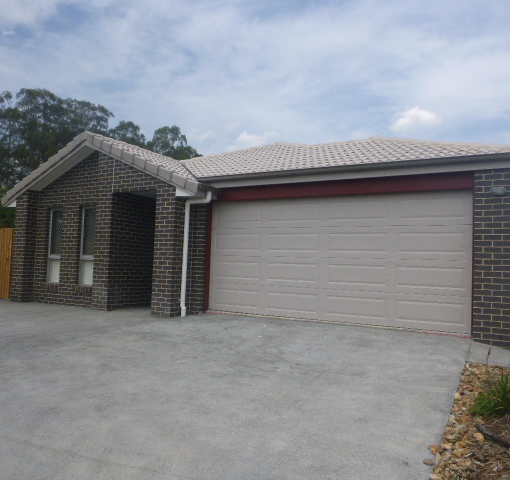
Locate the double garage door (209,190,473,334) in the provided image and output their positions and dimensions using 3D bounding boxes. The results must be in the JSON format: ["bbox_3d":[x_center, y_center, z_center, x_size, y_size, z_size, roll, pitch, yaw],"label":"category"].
[{"bbox_3d":[1.147,0.311,7.914,4.673,2.115,0.060,0,-4,30],"label":"double garage door"}]

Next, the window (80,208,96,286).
[{"bbox_3d":[-3.753,0.155,10.550,0.600,1.810,0.090,0,-4,30],"label":"window"}]

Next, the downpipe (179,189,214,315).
[{"bbox_3d":[-1.120,0.260,8.721,0.600,2.380,0.090,0,-4,30],"label":"downpipe"}]

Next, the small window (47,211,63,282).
[{"bbox_3d":[-4.752,0.152,11.129,0.600,1.810,0.090,0,-4,30],"label":"small window"}]

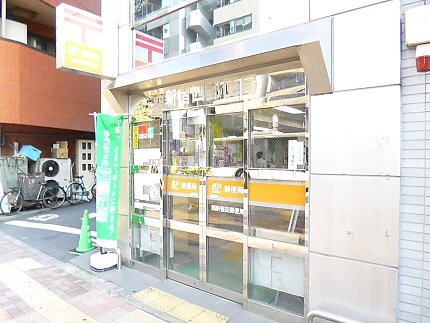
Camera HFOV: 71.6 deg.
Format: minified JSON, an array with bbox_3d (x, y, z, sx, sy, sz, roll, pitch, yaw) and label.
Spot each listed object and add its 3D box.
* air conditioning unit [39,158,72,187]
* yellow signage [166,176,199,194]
[{"bbox_3d":[-5.332,0.548,9.806,0.340,1.280,0.945,1,1,37],"label":"air conditioning unit"},{"bbox_3d":[-0.416,0.311,3.695,0.560,0.195,0.020,1,1,37],"label":"yellow signage"}]

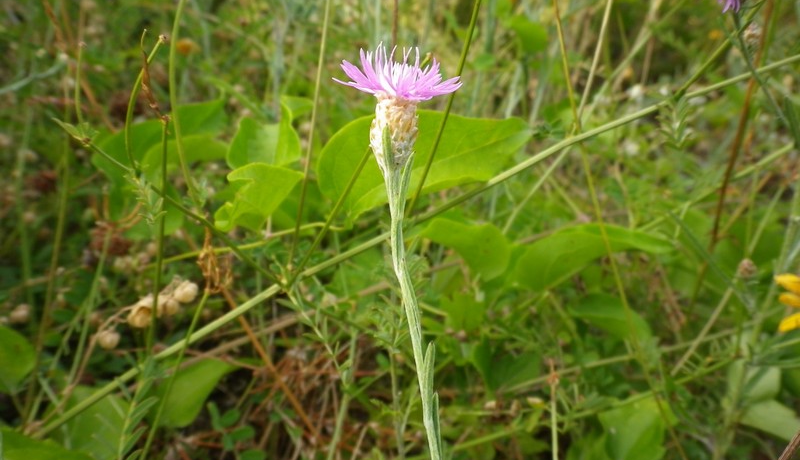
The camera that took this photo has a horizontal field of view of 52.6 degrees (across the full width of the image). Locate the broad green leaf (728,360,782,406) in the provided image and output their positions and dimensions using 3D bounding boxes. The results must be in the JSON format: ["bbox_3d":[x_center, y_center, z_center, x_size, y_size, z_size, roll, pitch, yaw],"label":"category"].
[{"bbox_3d":[0.205,0.089,0.470,0.030,0.008,0.028,-13,39,-25],"label":"broad green leaf"}]

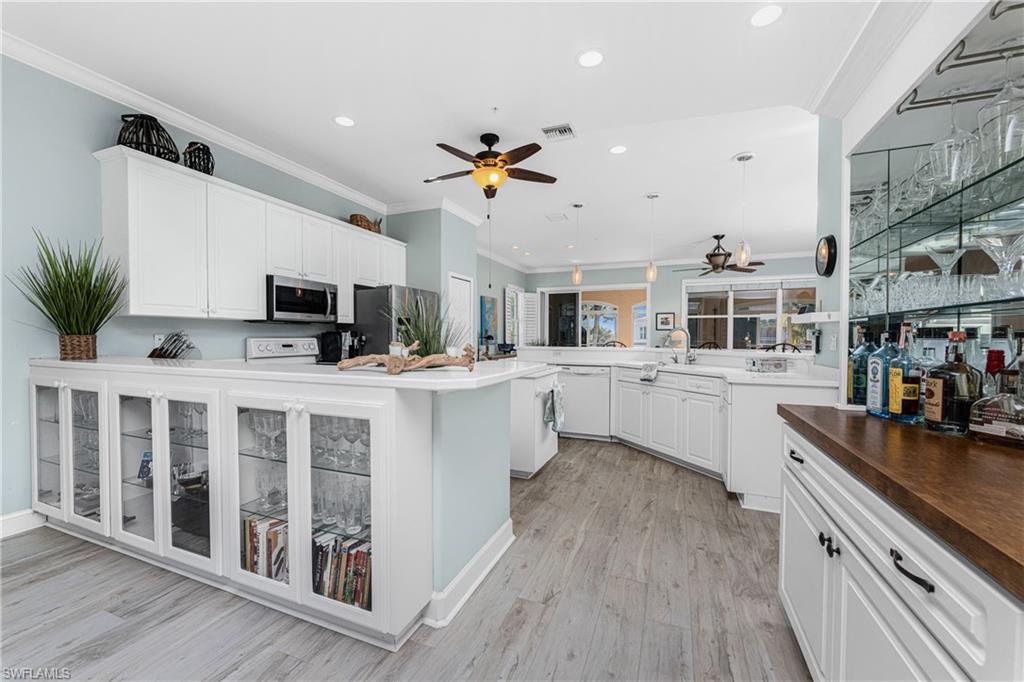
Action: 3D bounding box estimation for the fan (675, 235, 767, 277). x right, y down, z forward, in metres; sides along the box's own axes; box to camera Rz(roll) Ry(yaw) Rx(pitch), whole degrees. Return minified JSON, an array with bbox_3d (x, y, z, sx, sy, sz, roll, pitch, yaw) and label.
[{"bbox_3d":[3.504,-1.479,6.766,1.500,0.660,1.500,0,1,22],"label":"fan"}]

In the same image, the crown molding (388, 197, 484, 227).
[{"bbox_3d":[-1.076,-1.747,5.660,0.940,0.120,1.170,0,1,22],"label":"crown molding"}]

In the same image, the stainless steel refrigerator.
[{"bbox_3d":[-1.464,0.269,4.761,0.820,1.730,0.920,0,1,22],"label":"stainless steel refrigerator"}]

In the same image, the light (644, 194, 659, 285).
[{"bbox_3d":[1.724,-1.250,4.929,0.160,1.060,0.160,0,1,22],"label":"light"}]

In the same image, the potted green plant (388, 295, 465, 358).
[{"bbox_3d":[-0.591,-0.037,2.715,0.580,0.570,0.580,0,1,22],"label":"potted green plant"}]

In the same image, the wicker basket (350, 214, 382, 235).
[{"bbox_3d":[-1.736,-1.352,4.776,0.270,0.250,0.500,0,1,22],"label":"wicker basket"}]

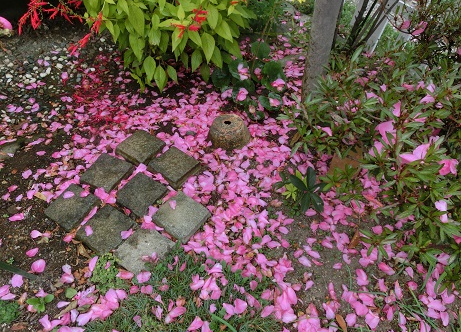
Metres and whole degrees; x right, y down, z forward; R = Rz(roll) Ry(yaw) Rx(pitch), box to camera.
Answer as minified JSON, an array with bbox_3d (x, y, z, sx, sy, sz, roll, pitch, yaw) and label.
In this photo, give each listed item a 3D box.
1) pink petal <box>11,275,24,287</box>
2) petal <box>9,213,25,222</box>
[{"bbox_3d":[-0.751,0.406,1.173,0.048,0.012,0.043,6,48,7],"label":"pink petal"},{"bbox_3d":[-0.868,0.208,1.354,0.059,0.014,0.035,-12,48,-10],"label":"petal"}]

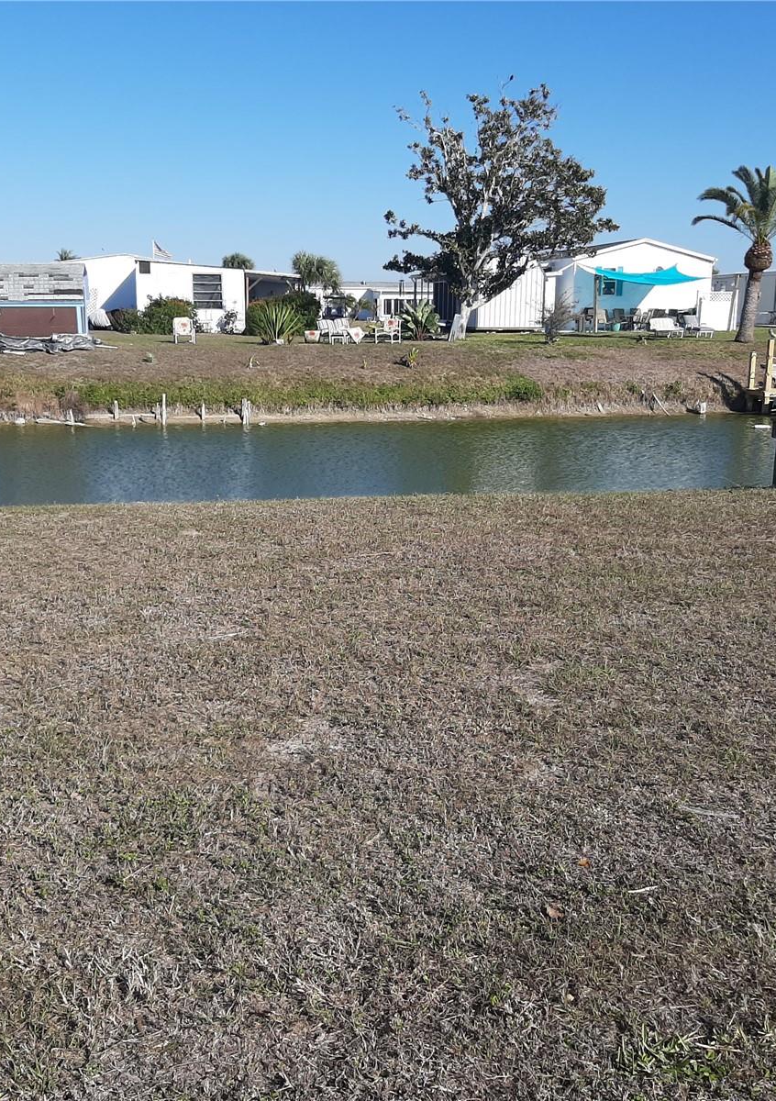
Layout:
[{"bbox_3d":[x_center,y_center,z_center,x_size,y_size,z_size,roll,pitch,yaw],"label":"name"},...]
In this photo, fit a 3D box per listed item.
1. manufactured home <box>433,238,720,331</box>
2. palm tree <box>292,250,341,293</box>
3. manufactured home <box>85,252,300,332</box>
[{"bbox_3d":[8.331,-13.036,54.464,12.400,3.970,13.000,0,13,0],"label":"manufactured home"},{"bbox_3d":[-3.646,-13.483,56.414,2.530,3.600,2.530,0,13,0],"label":"palm tree"},{"bbox_3d":[-8.911,-11.629,49.914,10.240,3.060,13.500,0,13,0],"label":"manufactured home"}]

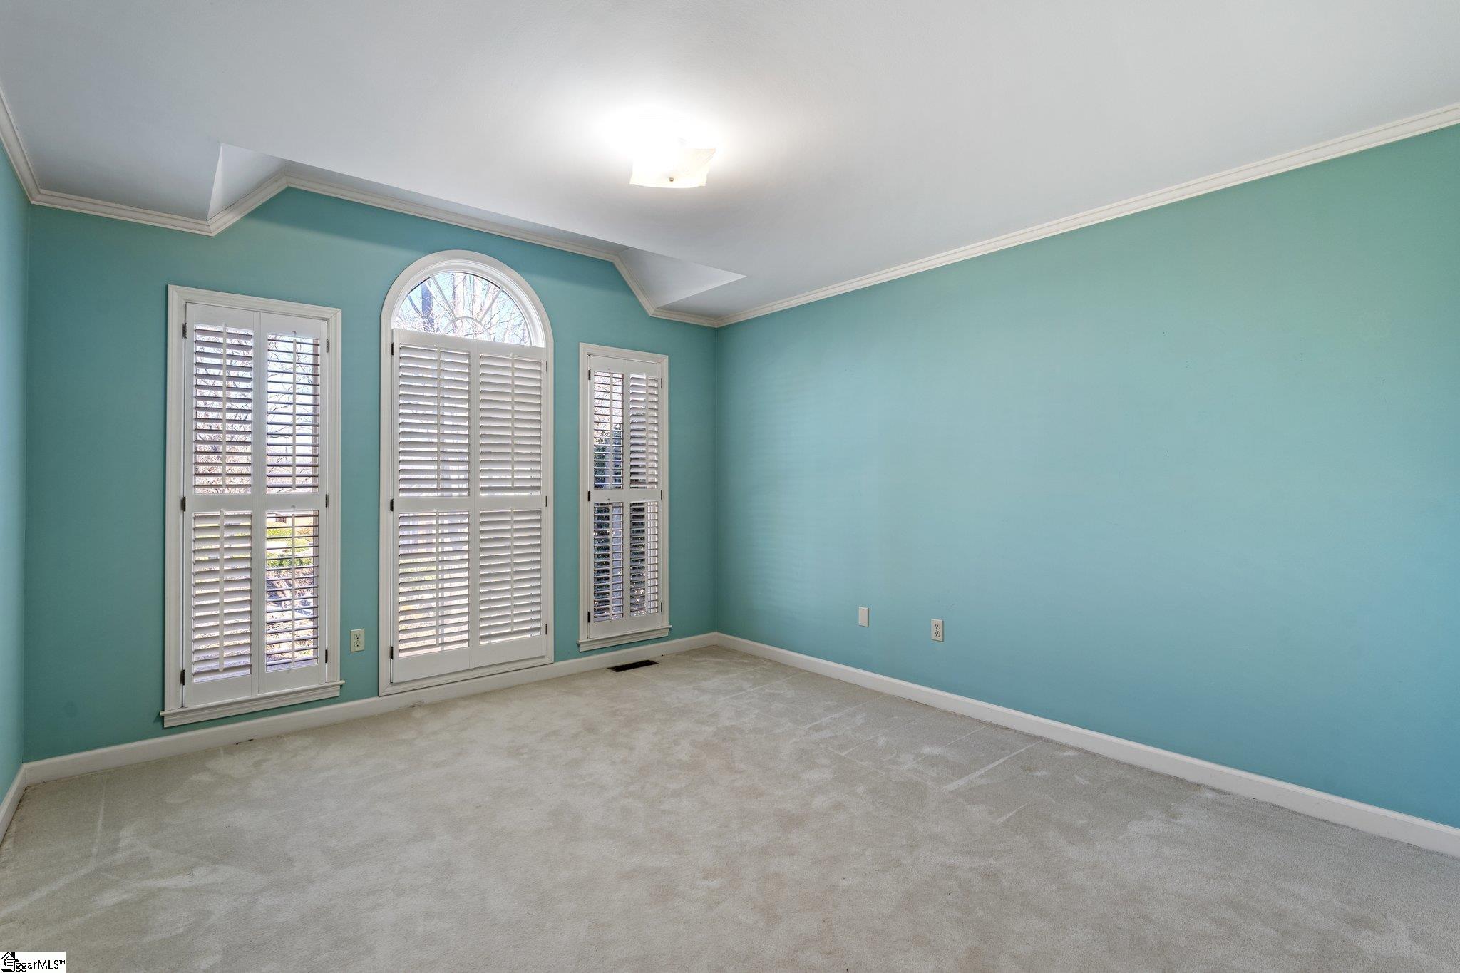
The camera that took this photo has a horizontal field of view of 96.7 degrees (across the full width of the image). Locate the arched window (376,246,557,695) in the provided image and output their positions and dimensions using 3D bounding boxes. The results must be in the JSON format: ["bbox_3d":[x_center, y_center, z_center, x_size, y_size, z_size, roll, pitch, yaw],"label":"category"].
[{"bbox_3d":[-1.492,-0.118,3.767,0.987,2.444,0.110,0,0,-41],"label":"arched window"}]

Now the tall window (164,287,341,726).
[{"bbox_3d":[-2.244,0.083,3.093,0.688,1.952,0.120,0,0,-41],"label":"tall window"}]

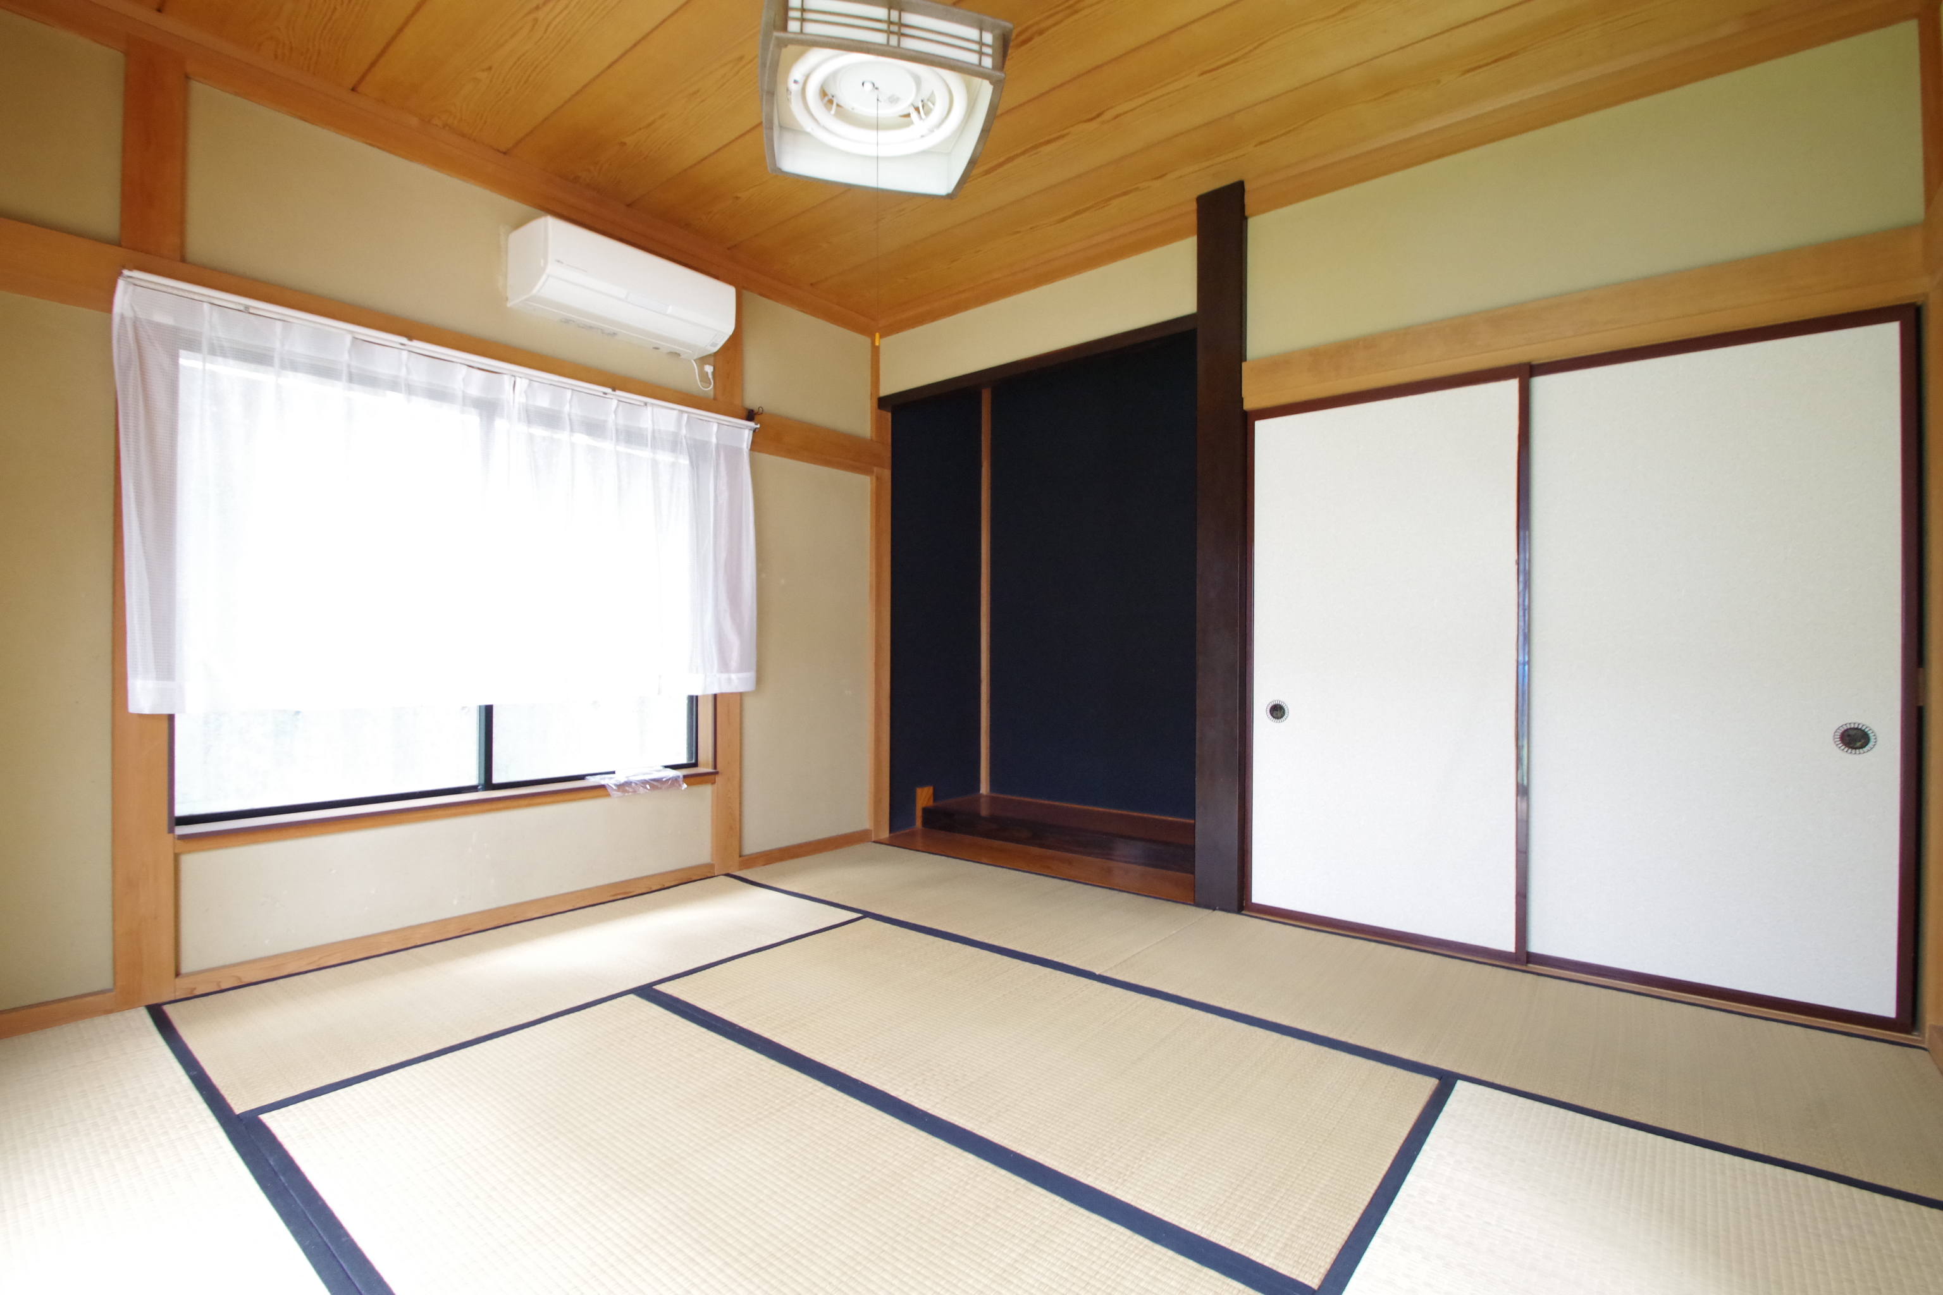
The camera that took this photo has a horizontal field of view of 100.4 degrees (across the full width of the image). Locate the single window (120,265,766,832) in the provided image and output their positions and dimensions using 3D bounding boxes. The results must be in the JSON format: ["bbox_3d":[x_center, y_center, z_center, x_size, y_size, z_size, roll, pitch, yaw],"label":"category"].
[{"bbox_3d":[-1.655,-0.205,2.846,0.120,1.445,1.782,0,0,43],"label":"single window"}]

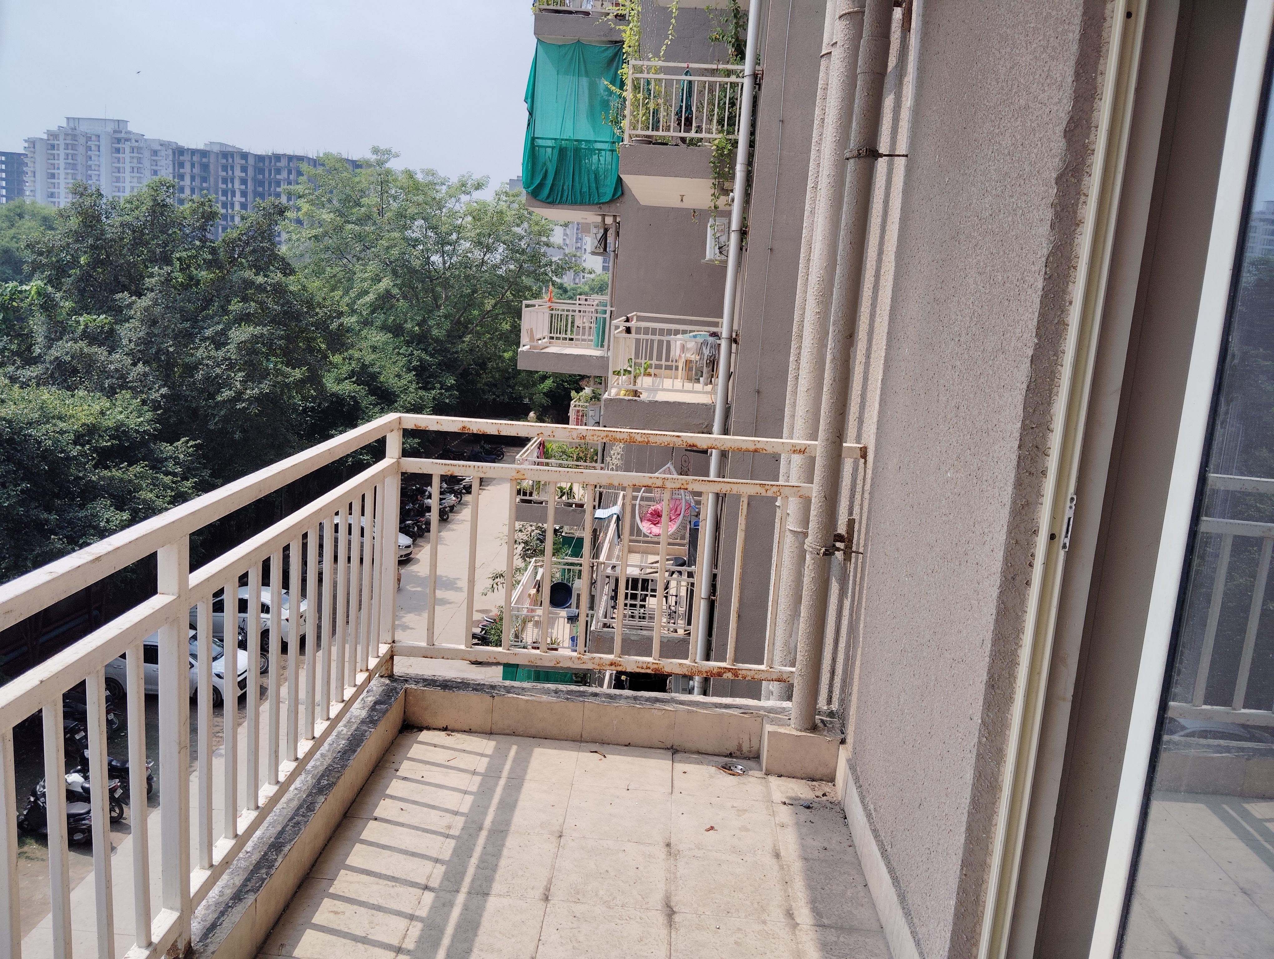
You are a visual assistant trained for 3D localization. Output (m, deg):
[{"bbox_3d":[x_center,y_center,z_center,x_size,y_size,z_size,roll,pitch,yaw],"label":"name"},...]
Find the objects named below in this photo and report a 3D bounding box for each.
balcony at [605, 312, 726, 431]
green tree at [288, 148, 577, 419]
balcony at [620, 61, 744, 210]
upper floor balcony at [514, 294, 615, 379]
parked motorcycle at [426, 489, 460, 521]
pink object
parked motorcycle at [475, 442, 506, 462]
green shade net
[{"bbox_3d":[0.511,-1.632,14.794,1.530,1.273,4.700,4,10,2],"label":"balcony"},{"bbox_3d":[-12.826,-11.230,64.869,16.000,17.553,14.500,4,10,2],"label":"green tree"},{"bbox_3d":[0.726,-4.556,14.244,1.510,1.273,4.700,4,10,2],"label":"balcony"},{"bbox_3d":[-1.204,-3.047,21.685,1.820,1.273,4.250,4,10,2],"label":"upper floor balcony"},{"bbox_3d":[-8.673,1.127,45.312,1.850,1.100,0.700,4,10,2],"label":"parked motorcycle"},{"bbox_3d":[0.388,0.570,15.766,0.680,0.550,0.550,12,13,37],"label":"pink object"},{"bbox_3d":[-8.638,-1.756,60.667,1.950,1.100,0.720,4,10,2],"label":"parked motorcycle"},{"bbox_3d":[-1.124,-6.513,18.879,1.820,2.870,0.400,4,10,2],"label":"green shade net"}]

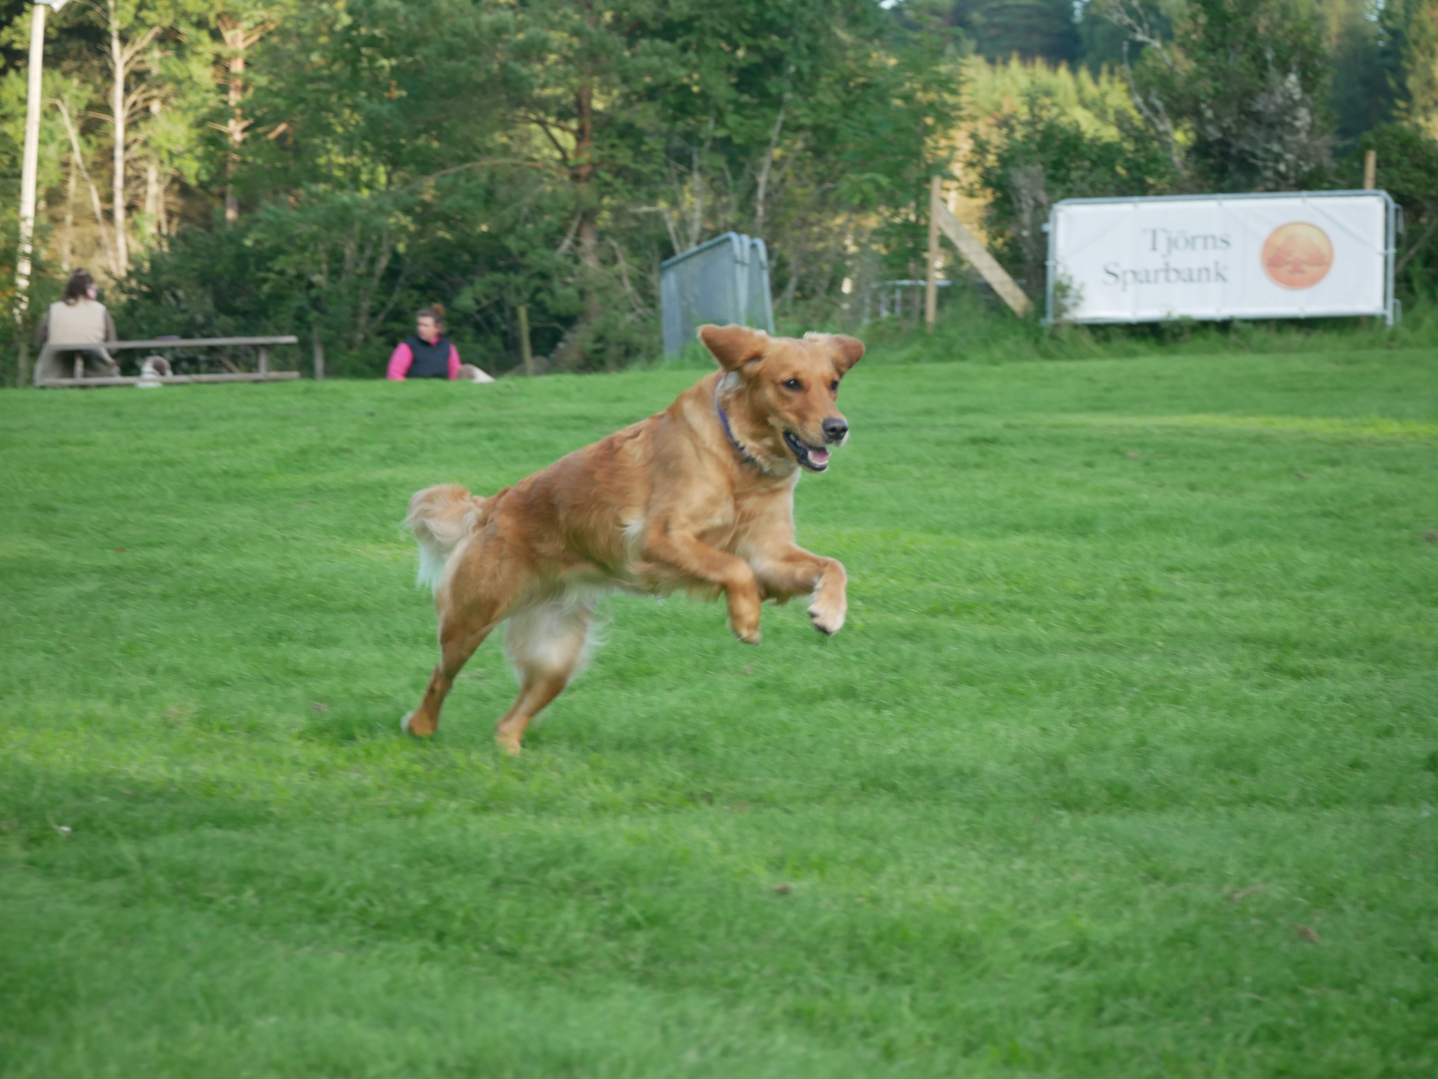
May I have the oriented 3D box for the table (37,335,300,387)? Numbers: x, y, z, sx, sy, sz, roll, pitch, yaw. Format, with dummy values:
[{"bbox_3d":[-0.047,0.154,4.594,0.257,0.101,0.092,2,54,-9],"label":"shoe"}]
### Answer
[{"bbox_3d":[-4.174,-1.189,38.600,1.950,0.740,1.400,1,3,9],"label":"table"}]

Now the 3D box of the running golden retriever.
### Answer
[{"bbox_3d":[-0.167,-0.004,9.800,0.930,0.830,0.380,2,3,35],"label":"running golden retriever"}]

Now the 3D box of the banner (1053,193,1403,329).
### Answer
[{"bbox_3d":[3.615,-2.022,36.500,2.500,0.970,0.060,1,3,6],"label":"banner"}]

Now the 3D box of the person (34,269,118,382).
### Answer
[{"bbox_3d":[-4.968,-1.459,39.200,0.600,1.280,0.750,1,3,7],"label":"person"}]

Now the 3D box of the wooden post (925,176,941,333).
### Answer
[{"bbox_3d":[1.562,-2.066,37.000,0.065,1.200,0.065,3,3,3],"label":"wooden post"}]

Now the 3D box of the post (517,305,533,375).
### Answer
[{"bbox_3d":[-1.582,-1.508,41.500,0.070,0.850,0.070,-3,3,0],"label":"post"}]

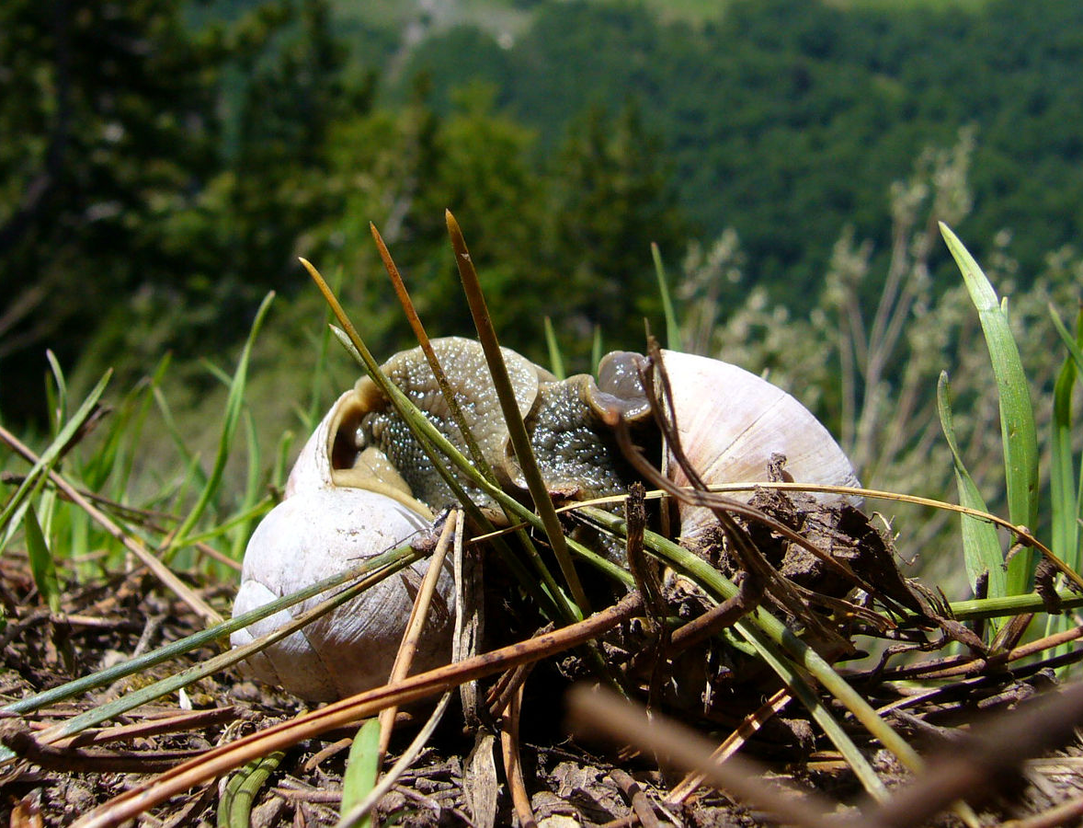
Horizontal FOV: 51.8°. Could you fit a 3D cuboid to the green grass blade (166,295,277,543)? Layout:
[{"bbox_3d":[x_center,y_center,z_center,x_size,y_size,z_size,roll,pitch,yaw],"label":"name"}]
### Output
[{"bbox_3d":[-0.062,0.002,0.215,0.020,0.051,0.010,0,5,0],"label":"green grass blade"}]

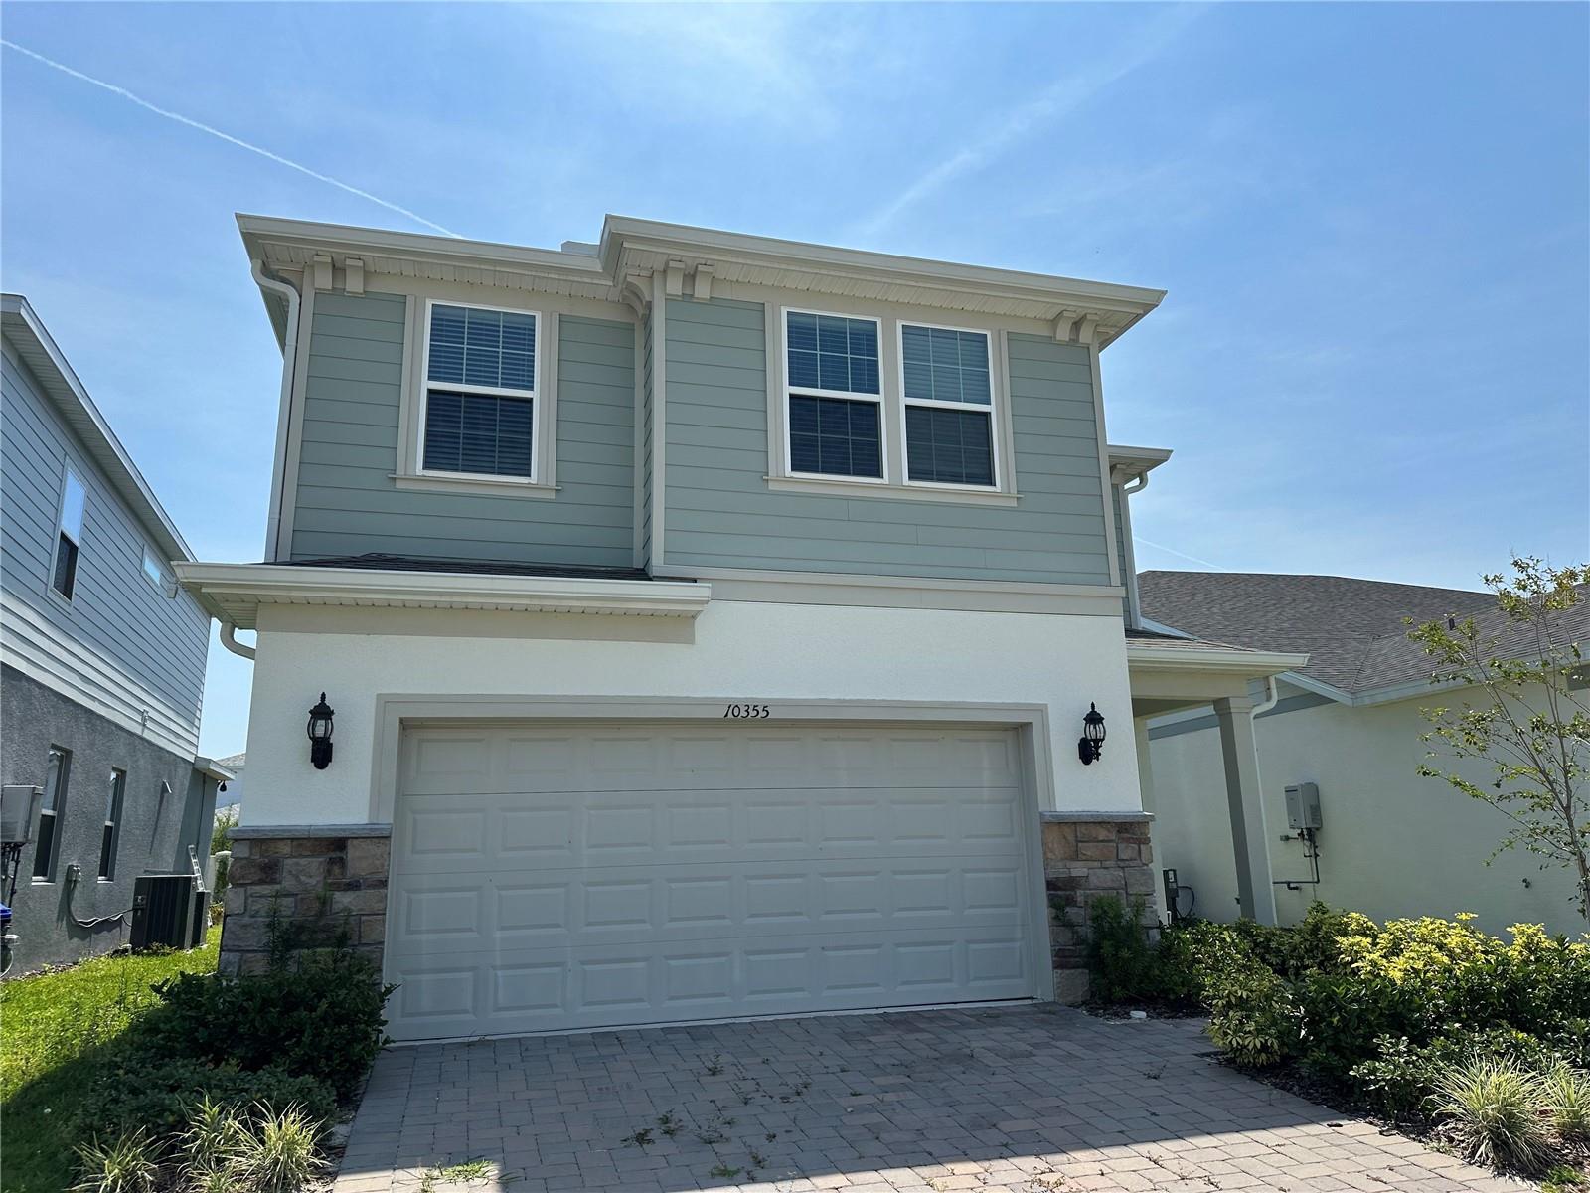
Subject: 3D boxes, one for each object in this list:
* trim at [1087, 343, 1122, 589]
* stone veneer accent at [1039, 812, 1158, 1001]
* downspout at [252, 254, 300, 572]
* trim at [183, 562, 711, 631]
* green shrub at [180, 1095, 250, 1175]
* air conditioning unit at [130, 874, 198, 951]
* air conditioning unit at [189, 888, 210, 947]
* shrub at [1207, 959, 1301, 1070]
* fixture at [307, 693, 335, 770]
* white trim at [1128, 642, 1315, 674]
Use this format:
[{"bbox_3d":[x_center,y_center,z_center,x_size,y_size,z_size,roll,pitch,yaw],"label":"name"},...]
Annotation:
[{"bbox_3d":[2.741,-1.202,9.807,0.090,2.315,0.090,2,-14,-16],"label":"trim"},{"bbox_3d":[2.444,2.466,8.856,1.060,1.425,0.180,2,-14,-16],"label":"stone veneer accent"},{"bbox_3d":[-4.081,-1.434,8.479,0.385,2.460,0.110,2,-14,-16],"label":"downspout"},{"bbox_3d":[-2.344,-0.008,7.697,3.455,0.150,0.620,2,-14,-16],"label":"trim"},{"bbox_3d":[-2.528,2.315,4.830,0.330,0.330,0.330,2,-14,-16],"label":"green shrub"},{"bbox_3d":[-8.923,4.487,15.575,0.700,0.980,0.700,2,-14,-16],"label":"air conditioning unit"},{"bbox_3d":[-9.283,4.881,16.630,0.650,0.810,0.650,2,-14,-16],"label":"air conditioning unit"},{"bbox_3d":[2.906,2.613,6.986,0.600,0.560,0.600,2,-14,-16],"label":"shrub"},{"bbox_3d":[-3.178,0.909,7.405,0.175,0.512,0.230,2,-14,-16],"label":"fixture"},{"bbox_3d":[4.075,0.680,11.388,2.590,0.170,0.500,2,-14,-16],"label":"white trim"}]

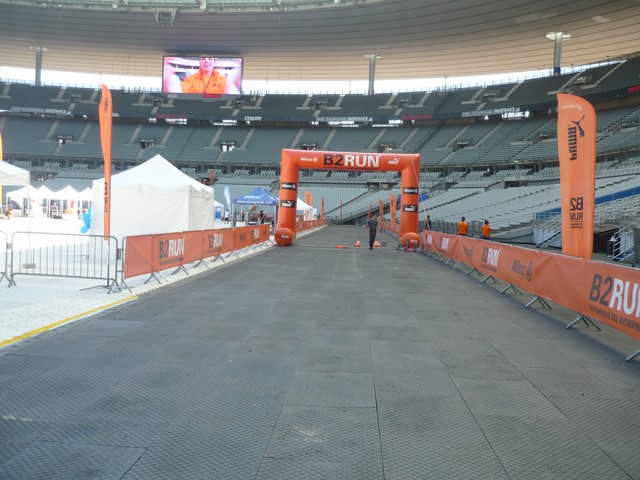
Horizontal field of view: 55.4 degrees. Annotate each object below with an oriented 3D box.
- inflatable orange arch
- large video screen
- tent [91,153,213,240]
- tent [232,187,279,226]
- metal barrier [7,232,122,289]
[{"bbox_3d":[1.446,-2.063,31.338,7.350,4.880,1.100,2,2,3],"label":"inflatable orange arch"},{"bbox_3d":[-30.662,-42.940,159.937,20.900,9.700,1.000,2,2,3],"label":"large video screen"},{"bbox_3d":[-5.199,-1.026,19.527,3.000,3.400,3.000,2,2,3],"label":"tent"},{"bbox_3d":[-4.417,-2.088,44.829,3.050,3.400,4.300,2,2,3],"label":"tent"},{"bbox_3d":[-5.057,0.448,12.117,2.150,1.100,0.500,2,2,3],"label":"metal barrier"}]

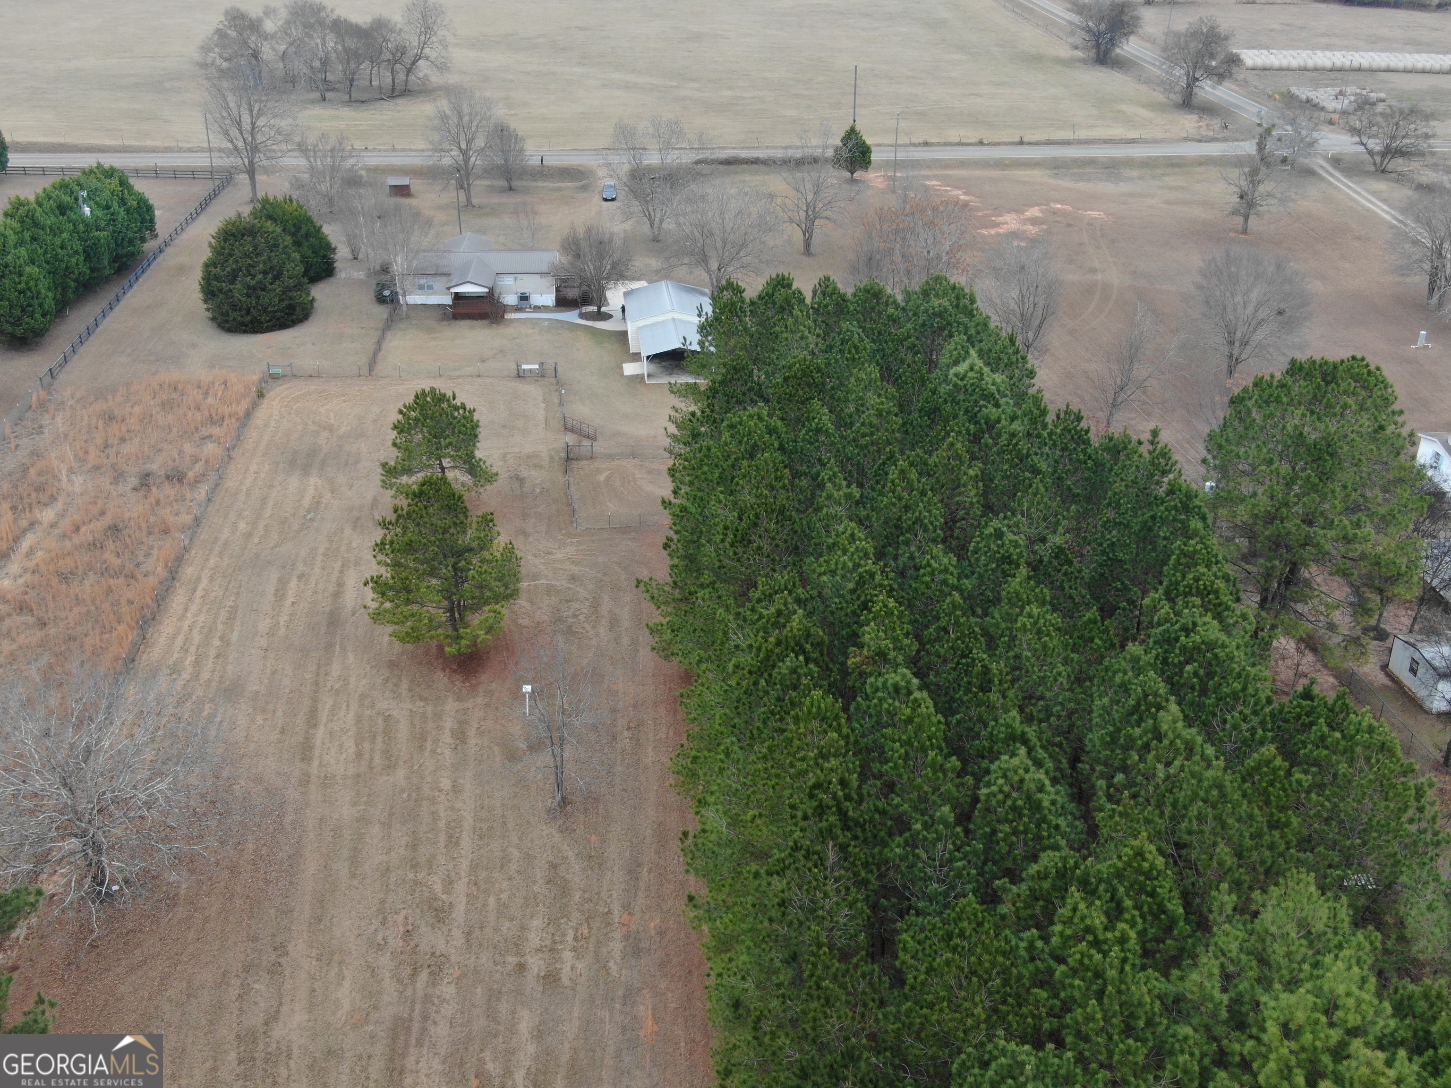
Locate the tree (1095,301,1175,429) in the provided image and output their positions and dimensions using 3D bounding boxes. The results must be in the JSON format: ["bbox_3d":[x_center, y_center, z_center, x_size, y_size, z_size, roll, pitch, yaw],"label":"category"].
[{"bbox_3d":[29.690,-12.950,106.880,5.850,9.590,5.680,0,25,0],"label":"tree"}]

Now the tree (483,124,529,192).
[{"bbox_3d":[-26.830,-47.540,180.270,5.710,8.400,5.530,0,25,0],"label":"tree"}]

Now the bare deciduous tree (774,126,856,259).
[{"bbox_3d":[9.611,-37.333,154.949,9.077,13.706,8.805,0,26,0],"label":"bare deciduous tree"}]

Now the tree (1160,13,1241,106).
[{"bbox_3d":[77.316,-78.492,239.215,13.090,14.259,12.697,0,26,0],"label":"tree"}]

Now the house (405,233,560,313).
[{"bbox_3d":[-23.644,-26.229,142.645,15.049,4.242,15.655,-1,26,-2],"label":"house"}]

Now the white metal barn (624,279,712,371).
[{"bbox_3d":[-4.470,-18.110,124.100,7.600,3.800,17.000,-2,26,-5],"label":"white metal barn"}]

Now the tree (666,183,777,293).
[{"bbox_3d":[-0.320,-28.190,137.190,10.690,10.760,10.370,0,25,0],"label":"tree"}]

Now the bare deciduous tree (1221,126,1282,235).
[{"bbox_3d":[58.913,-40.630,164.466,7.349,11.851,7.128,0,26,0],"label":"bare deciduous tree"}]

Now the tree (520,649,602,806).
[{"bbox_3d":[-7.541,8.420,67.043,4.184,8.726,4.058,0,26,0],"label":"tree"}]

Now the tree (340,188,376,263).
[{"bbox_3d":[-38.355,-33.407,153.372,3.909,7.458,3.792,0,26,0],"label":"tree"}]

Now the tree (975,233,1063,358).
[{"bbox_3d":[25.011,-21.070,125.345,7.433,10.752,7.210,0,26,0],"label":"tree"}]

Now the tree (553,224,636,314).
[{"bbox_3d":[-11.880,-24.880,132.840,7.280,8.450,7.060,0,25,0],"label":"tree"}]

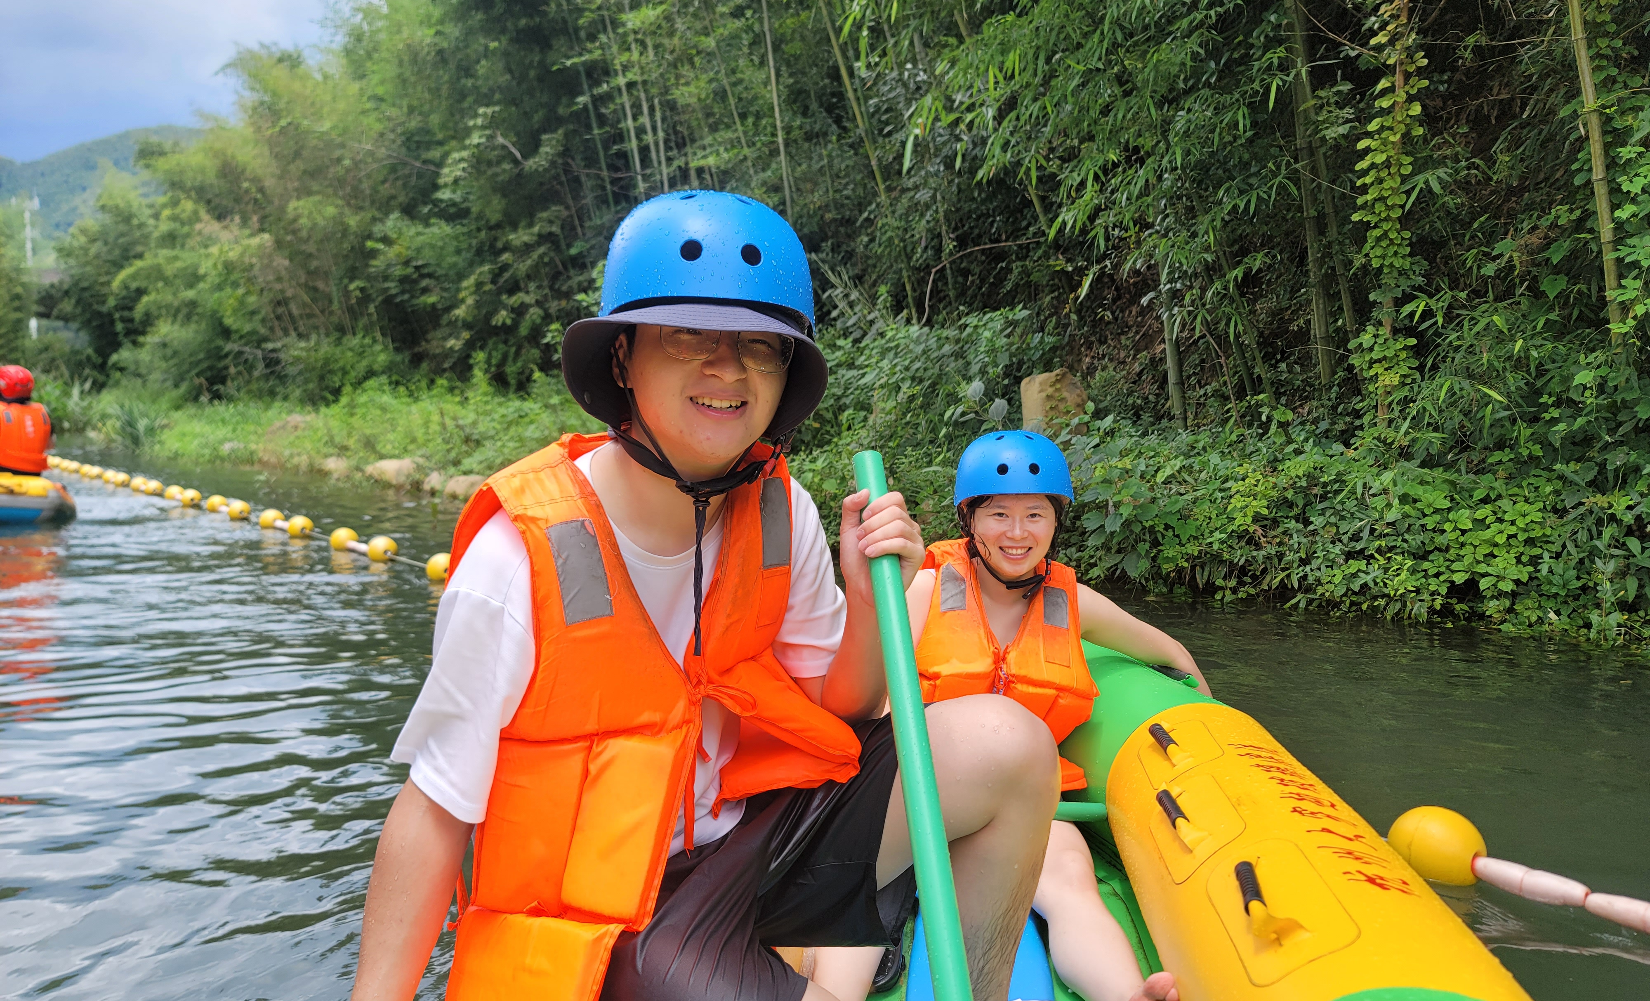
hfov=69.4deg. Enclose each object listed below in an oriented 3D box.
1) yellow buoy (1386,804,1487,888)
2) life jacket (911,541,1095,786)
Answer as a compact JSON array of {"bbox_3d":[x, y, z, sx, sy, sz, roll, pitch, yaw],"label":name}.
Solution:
[{"bbox_3d":[1.310,0.757,2.555,0.190,0.190,0.190,-3,6,-37],"label":"yellow buoy"},{"bbox_3d":[0.335,0.303,2.200,0.355,0.480,0.270,-2,-9,14],"label":"life jacket"}]

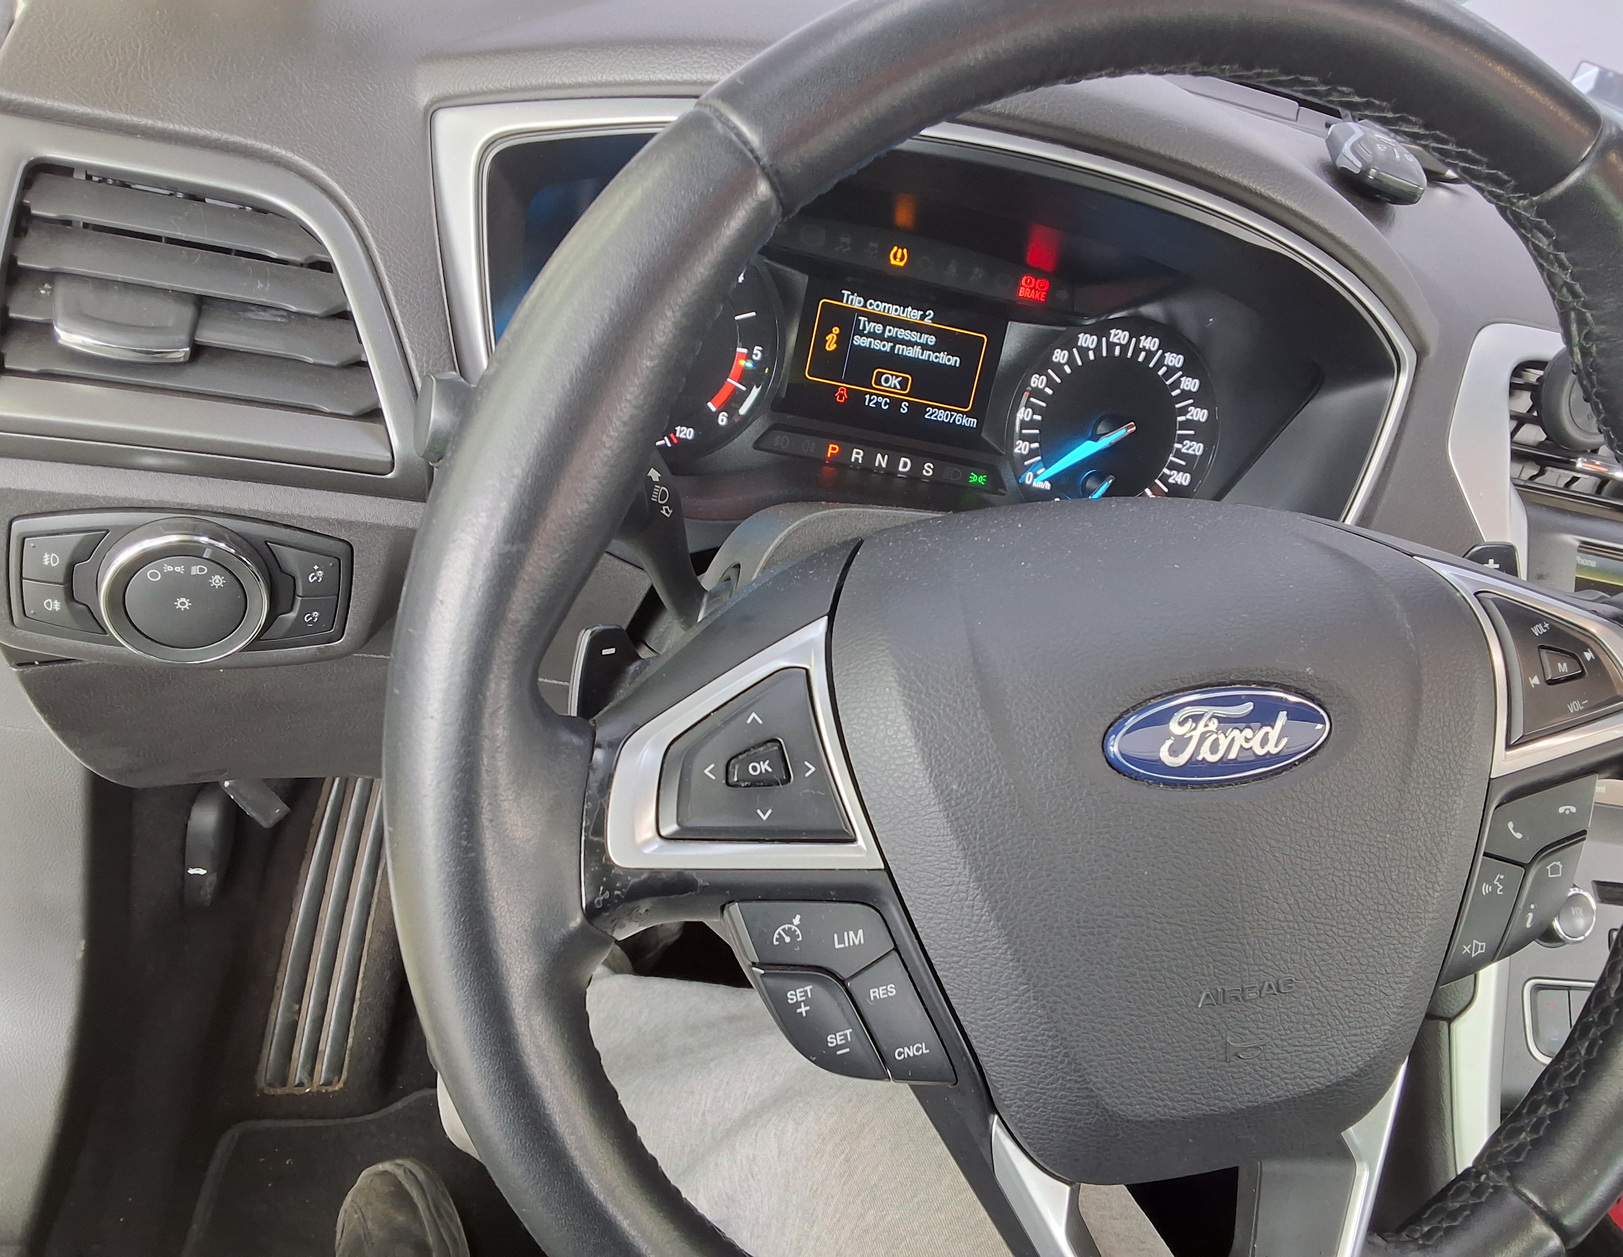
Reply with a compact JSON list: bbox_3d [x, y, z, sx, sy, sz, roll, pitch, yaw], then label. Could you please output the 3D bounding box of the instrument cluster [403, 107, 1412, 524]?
[{"bbox_3d":[0.056,-0.106,0.494,0.388,0.150,0.055,7,8,-18],"label":"instrument cluster"}]

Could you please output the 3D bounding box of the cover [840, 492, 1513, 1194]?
[{"bbox_3d":[0.091,0.052,0.343,0.180,0.172,0.050,-5,8,-16],"label":"cover"}]

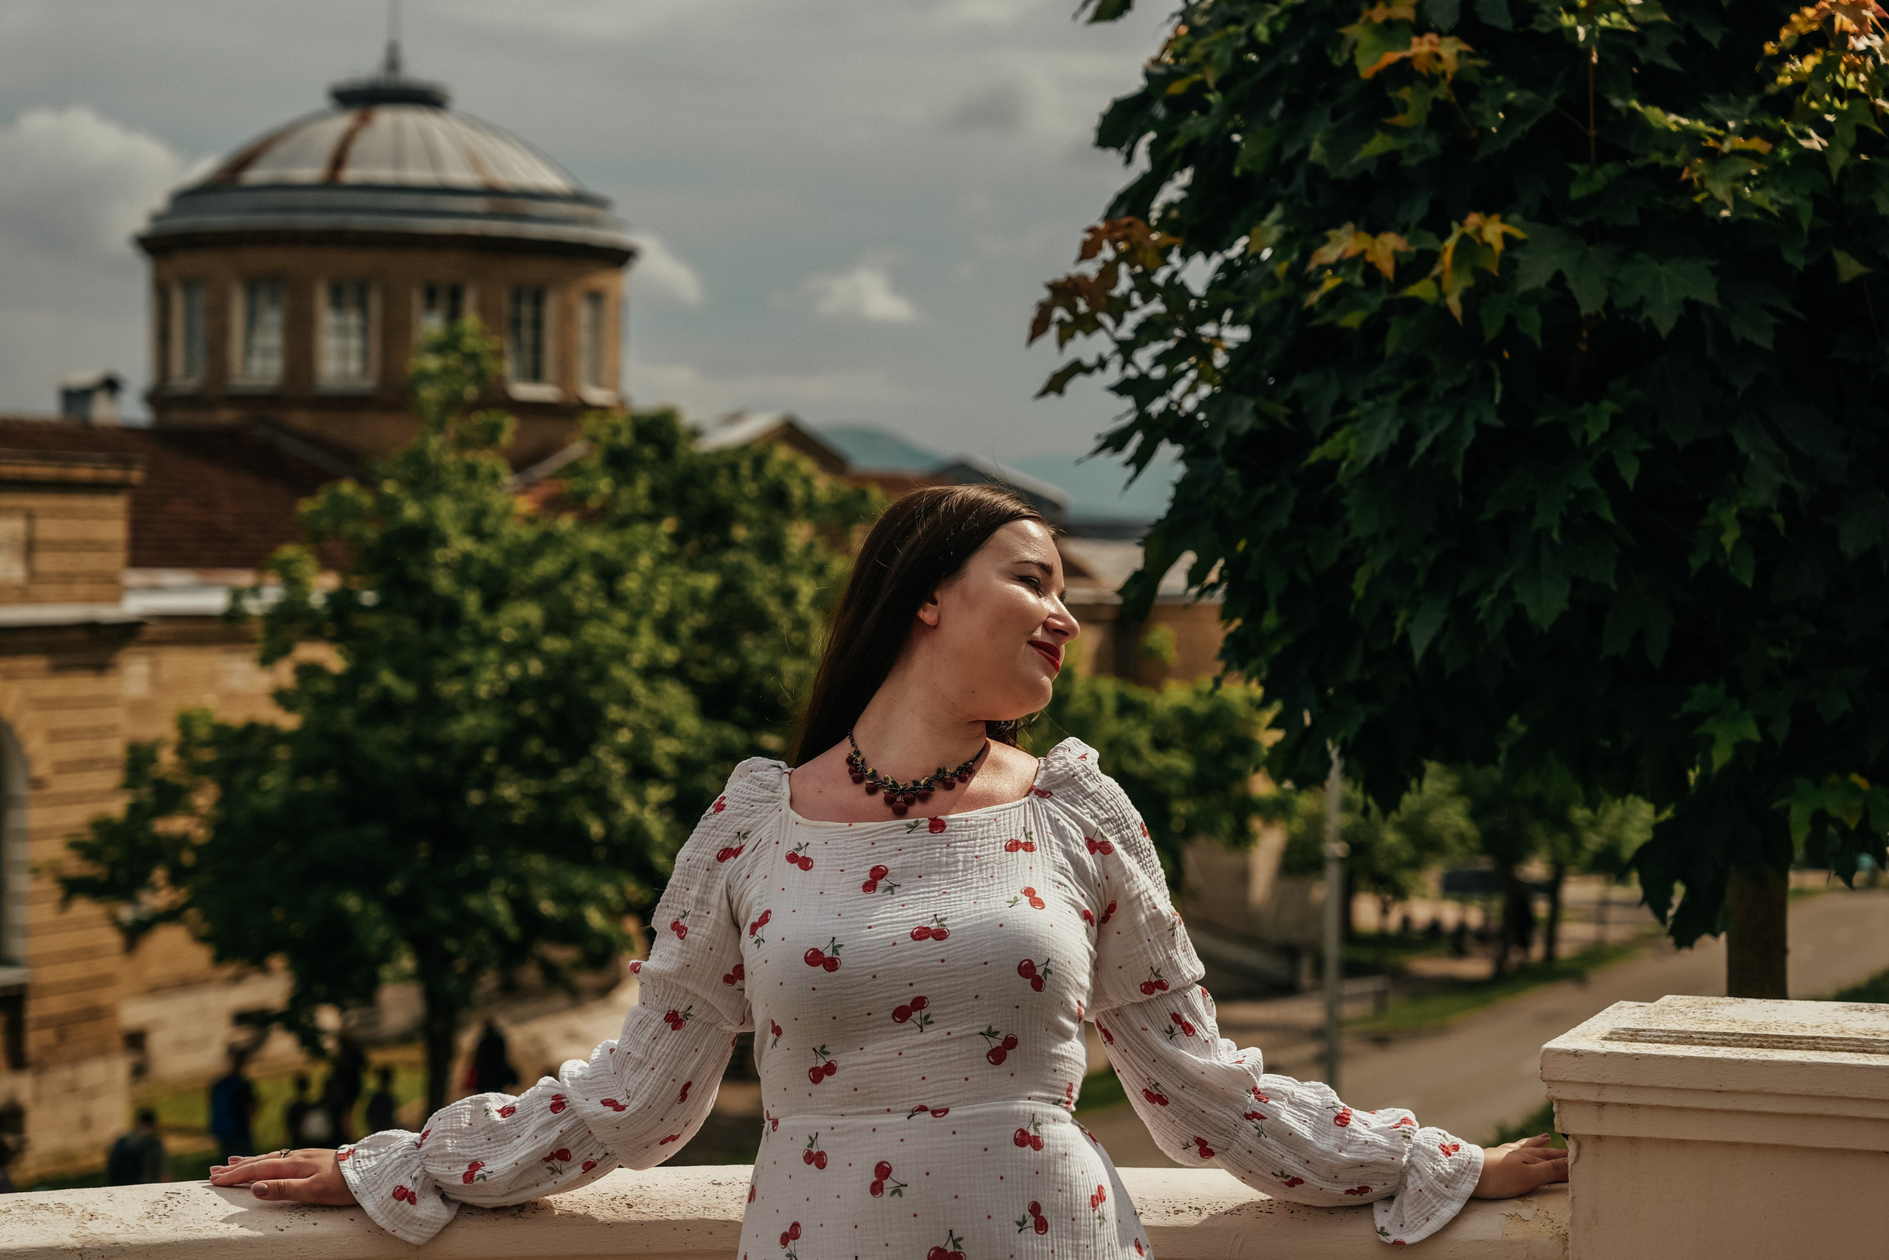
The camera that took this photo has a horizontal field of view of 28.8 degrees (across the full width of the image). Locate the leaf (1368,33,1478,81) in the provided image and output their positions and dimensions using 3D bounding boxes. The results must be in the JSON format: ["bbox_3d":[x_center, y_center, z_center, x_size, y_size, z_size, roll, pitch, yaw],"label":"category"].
[{"bbox_3d":[0.700,-0.840,5.400,0.160,0.075,0.100,1,2,0],"label":"leaf"}]

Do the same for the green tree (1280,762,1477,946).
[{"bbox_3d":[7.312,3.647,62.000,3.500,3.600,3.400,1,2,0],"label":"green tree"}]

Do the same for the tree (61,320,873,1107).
[{"bbox_3d":[-4.809,1.270,37.000,7.900,8.700,7.200,1,2,0],"label":"tree"}]

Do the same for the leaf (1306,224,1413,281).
[{"bbox_3d":[0.611,-0.556,5.400,0.150,0.085,0.100,1,2,0],"label":"leaf"}]

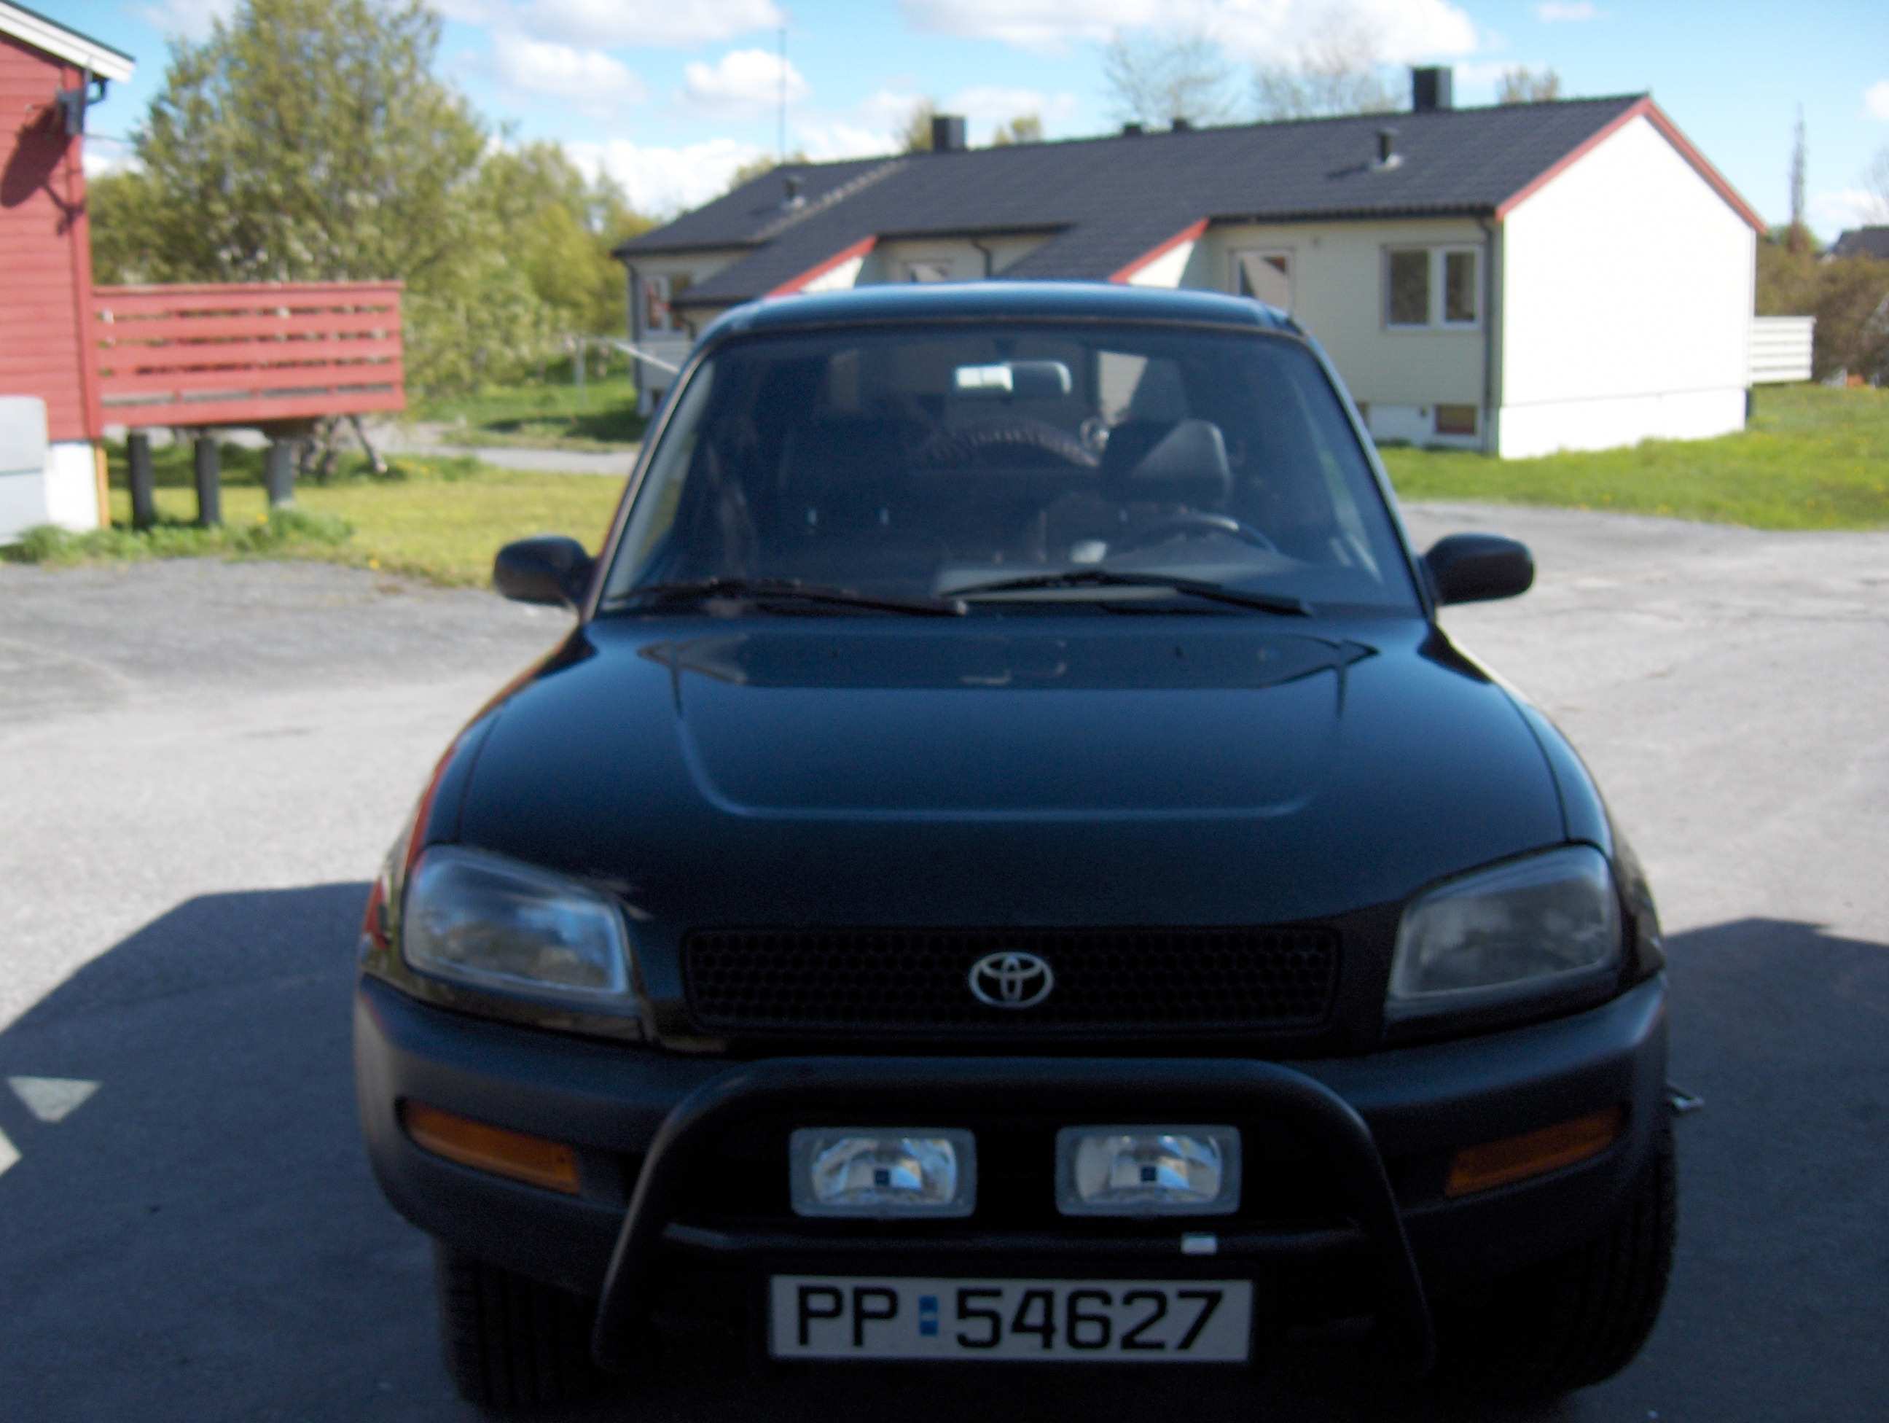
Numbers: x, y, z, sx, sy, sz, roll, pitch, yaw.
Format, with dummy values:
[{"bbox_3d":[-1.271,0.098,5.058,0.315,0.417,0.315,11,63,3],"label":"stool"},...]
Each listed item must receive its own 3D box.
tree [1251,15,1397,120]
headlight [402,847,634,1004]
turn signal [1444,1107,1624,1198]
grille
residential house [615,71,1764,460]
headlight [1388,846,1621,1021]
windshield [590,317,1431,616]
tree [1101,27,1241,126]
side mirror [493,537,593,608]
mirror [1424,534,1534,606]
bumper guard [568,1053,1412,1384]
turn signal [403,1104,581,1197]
[{"bbox_3d":[9.362,-12.623,52.840,4.400,9.080,4.400,-1,11,0],"label":"tree"},{"bbox_3d":[-0.509,0.262,2.570,0.310,0.190,0.180,2,11,11],"label":"headlight"},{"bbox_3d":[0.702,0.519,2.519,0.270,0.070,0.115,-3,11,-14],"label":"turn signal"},{"bbox_3d":[0.076,0.305,2.407,0.735,0.135,0.080,0,11,2],"label":"grille"},{"bbox_3d":[3.012,-7.894,37.398,19.100,5.800,11.200,9,14,42],"label":"residential house"},{"bbox_3d":[0.670,0.264,2.533,0.310,0.190,0.180,-2,11,-8],"label":"headlight"},{"bbox_3d":[0.115,-0.409,3.656,1.360,0.150,0.720,0,47,2],"label":"windshield"},{"bbox_3d":[5.614,-12.382,52.811,4.200,8.766,4.200,-1,11,0],"label":"tree"},{"bbox_3d":[-0.692,-0.248,3.742,0.195,0.130,0.120,0,11,2],"label":"side mirror"},{"bbox_3d":[0.927,-0.244,3.692,0.195,0.130,0.120,0,11,2],"label":"mirror"},{"bbox_3d":[0.074,0.552,2.341,0.930,0.390,0.240,0,11,2],"label":"bumper guard"},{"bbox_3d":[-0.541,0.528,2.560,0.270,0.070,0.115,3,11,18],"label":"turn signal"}]

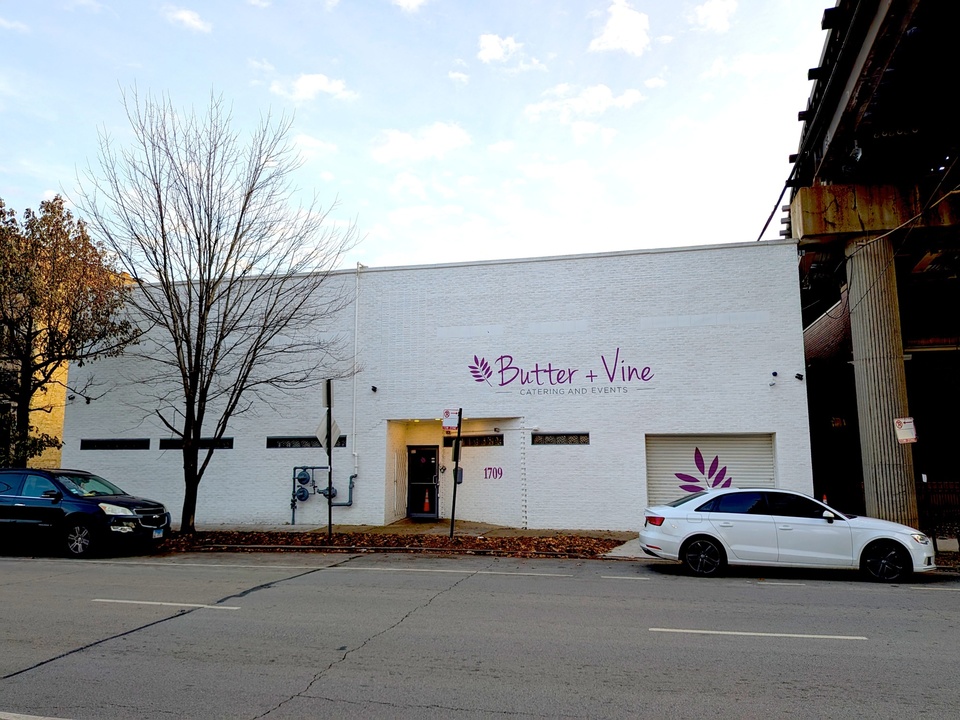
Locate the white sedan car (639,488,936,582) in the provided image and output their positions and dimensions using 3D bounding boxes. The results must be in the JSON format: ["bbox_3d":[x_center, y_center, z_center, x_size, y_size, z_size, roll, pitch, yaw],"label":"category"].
[{"bbox_3d":[5.040,2.850,11.280,4.460,1.420,1.810,-2,-8,13],"label":"white sedan car"}]

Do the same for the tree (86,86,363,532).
[{"bbox_3d":[-6.404,-1.452,15.954,6.800,10.900,6.400,0,-8,0],"label":"tree"}]

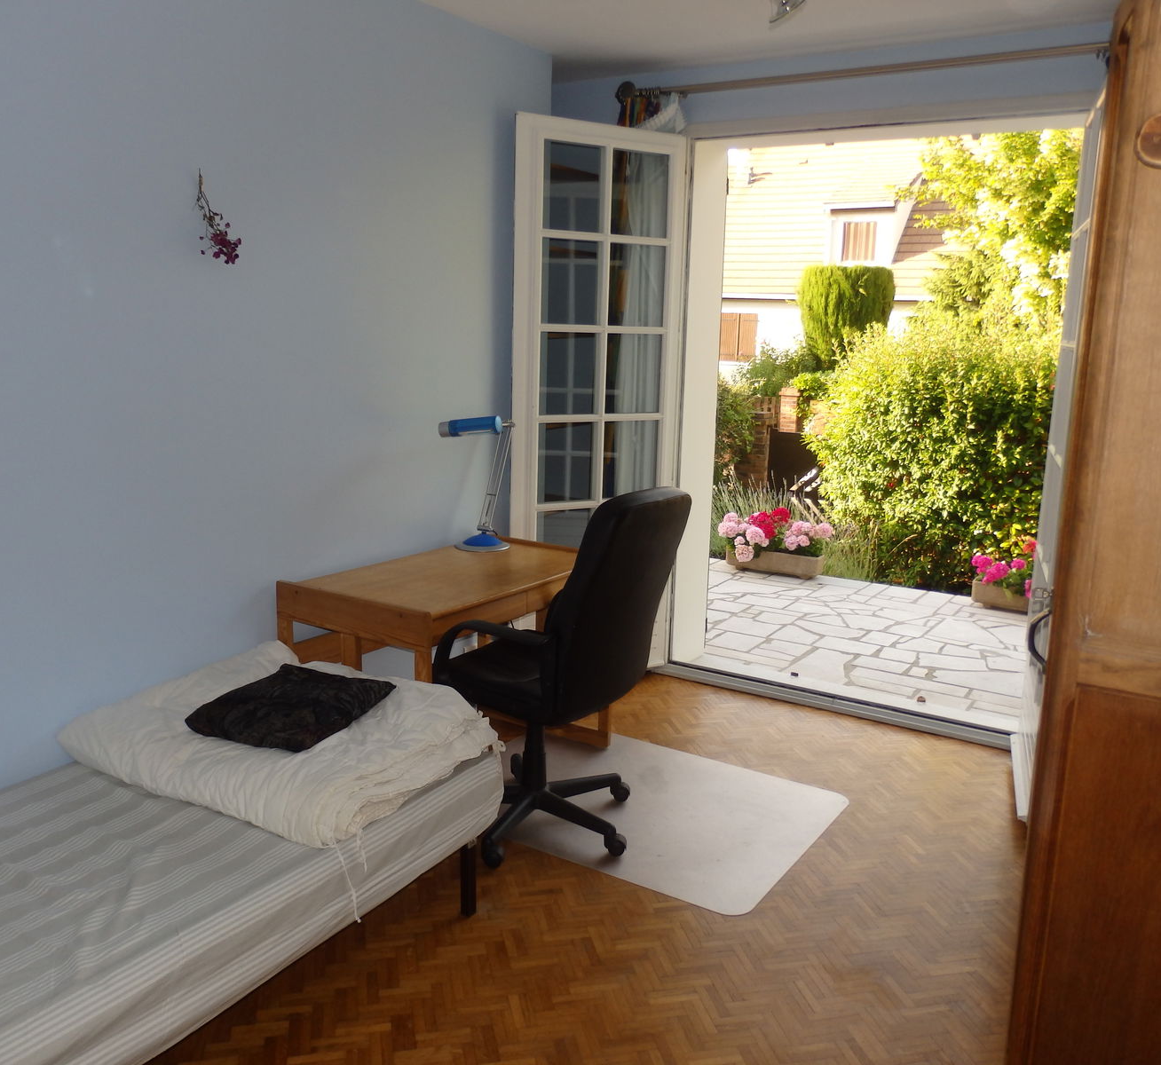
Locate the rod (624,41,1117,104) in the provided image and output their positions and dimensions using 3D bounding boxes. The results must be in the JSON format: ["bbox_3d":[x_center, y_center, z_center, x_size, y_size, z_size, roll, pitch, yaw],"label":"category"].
[{"bbox_3d":[0.977,-1.615,3.595,1.930,0.085,0.100,8,13,29],"label":"rod"}]

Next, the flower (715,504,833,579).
[{"bbox_3d":[1.278,0.038,6.643,0.740,0.440,0.300,8,13,29],"label":"flower"}]

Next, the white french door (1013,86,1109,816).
[{"bbox_3d":[1.528,-0.242,3.208,0.080,2.160,0.730,6,12,20],"label":"white french door"}]

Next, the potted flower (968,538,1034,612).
[{"bbox_3d":[2.584,0.232,5.827,0.660,0.420,0.300,8,13,29],"label":"potted flower"}]

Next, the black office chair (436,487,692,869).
[{"bbox_3d":[-0.091,0.370,3.046,0.670,1.050,0.600,8,13,29],"label":"black office chair"}]

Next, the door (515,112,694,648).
[{"bbox_3d":[0.056,-0.467,4.092,0.735,2.175,0.060,-4,12,-27],"label":"door"}]

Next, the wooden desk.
[{"bbox_3d":[-0.396,0.463,3.337,0.570,0.745,1.020,8,13,29],"label":"wooden desk"}]

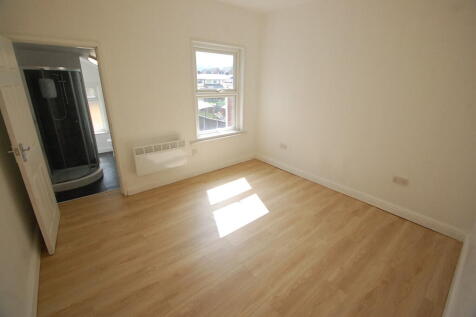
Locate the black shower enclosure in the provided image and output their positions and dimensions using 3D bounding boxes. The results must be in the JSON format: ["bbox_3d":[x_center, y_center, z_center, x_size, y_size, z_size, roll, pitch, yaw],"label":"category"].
[{"bbox_3d":[-2.833,-0.491,3.210,0.860,1.840,0.860,-14,25,-36],"label":"black shower enclosure"}]

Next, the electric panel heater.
[{"bbox_3d":[-1.198,-0.038,3.171,0.830,0.435,0.095,-14,25,-36],"label":"electric panel heater"}]

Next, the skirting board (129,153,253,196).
[{"bbox_3d":[-0.642,0.236,3.800,2.690,0.120,0.018,-14,25,-36],"label":"skirting board"}]

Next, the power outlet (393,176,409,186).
[{"bbox_3d":[2.078,0.279,2.526,0.015,0.086,0.148,-14,25,-36],"label":"power outlet"}]

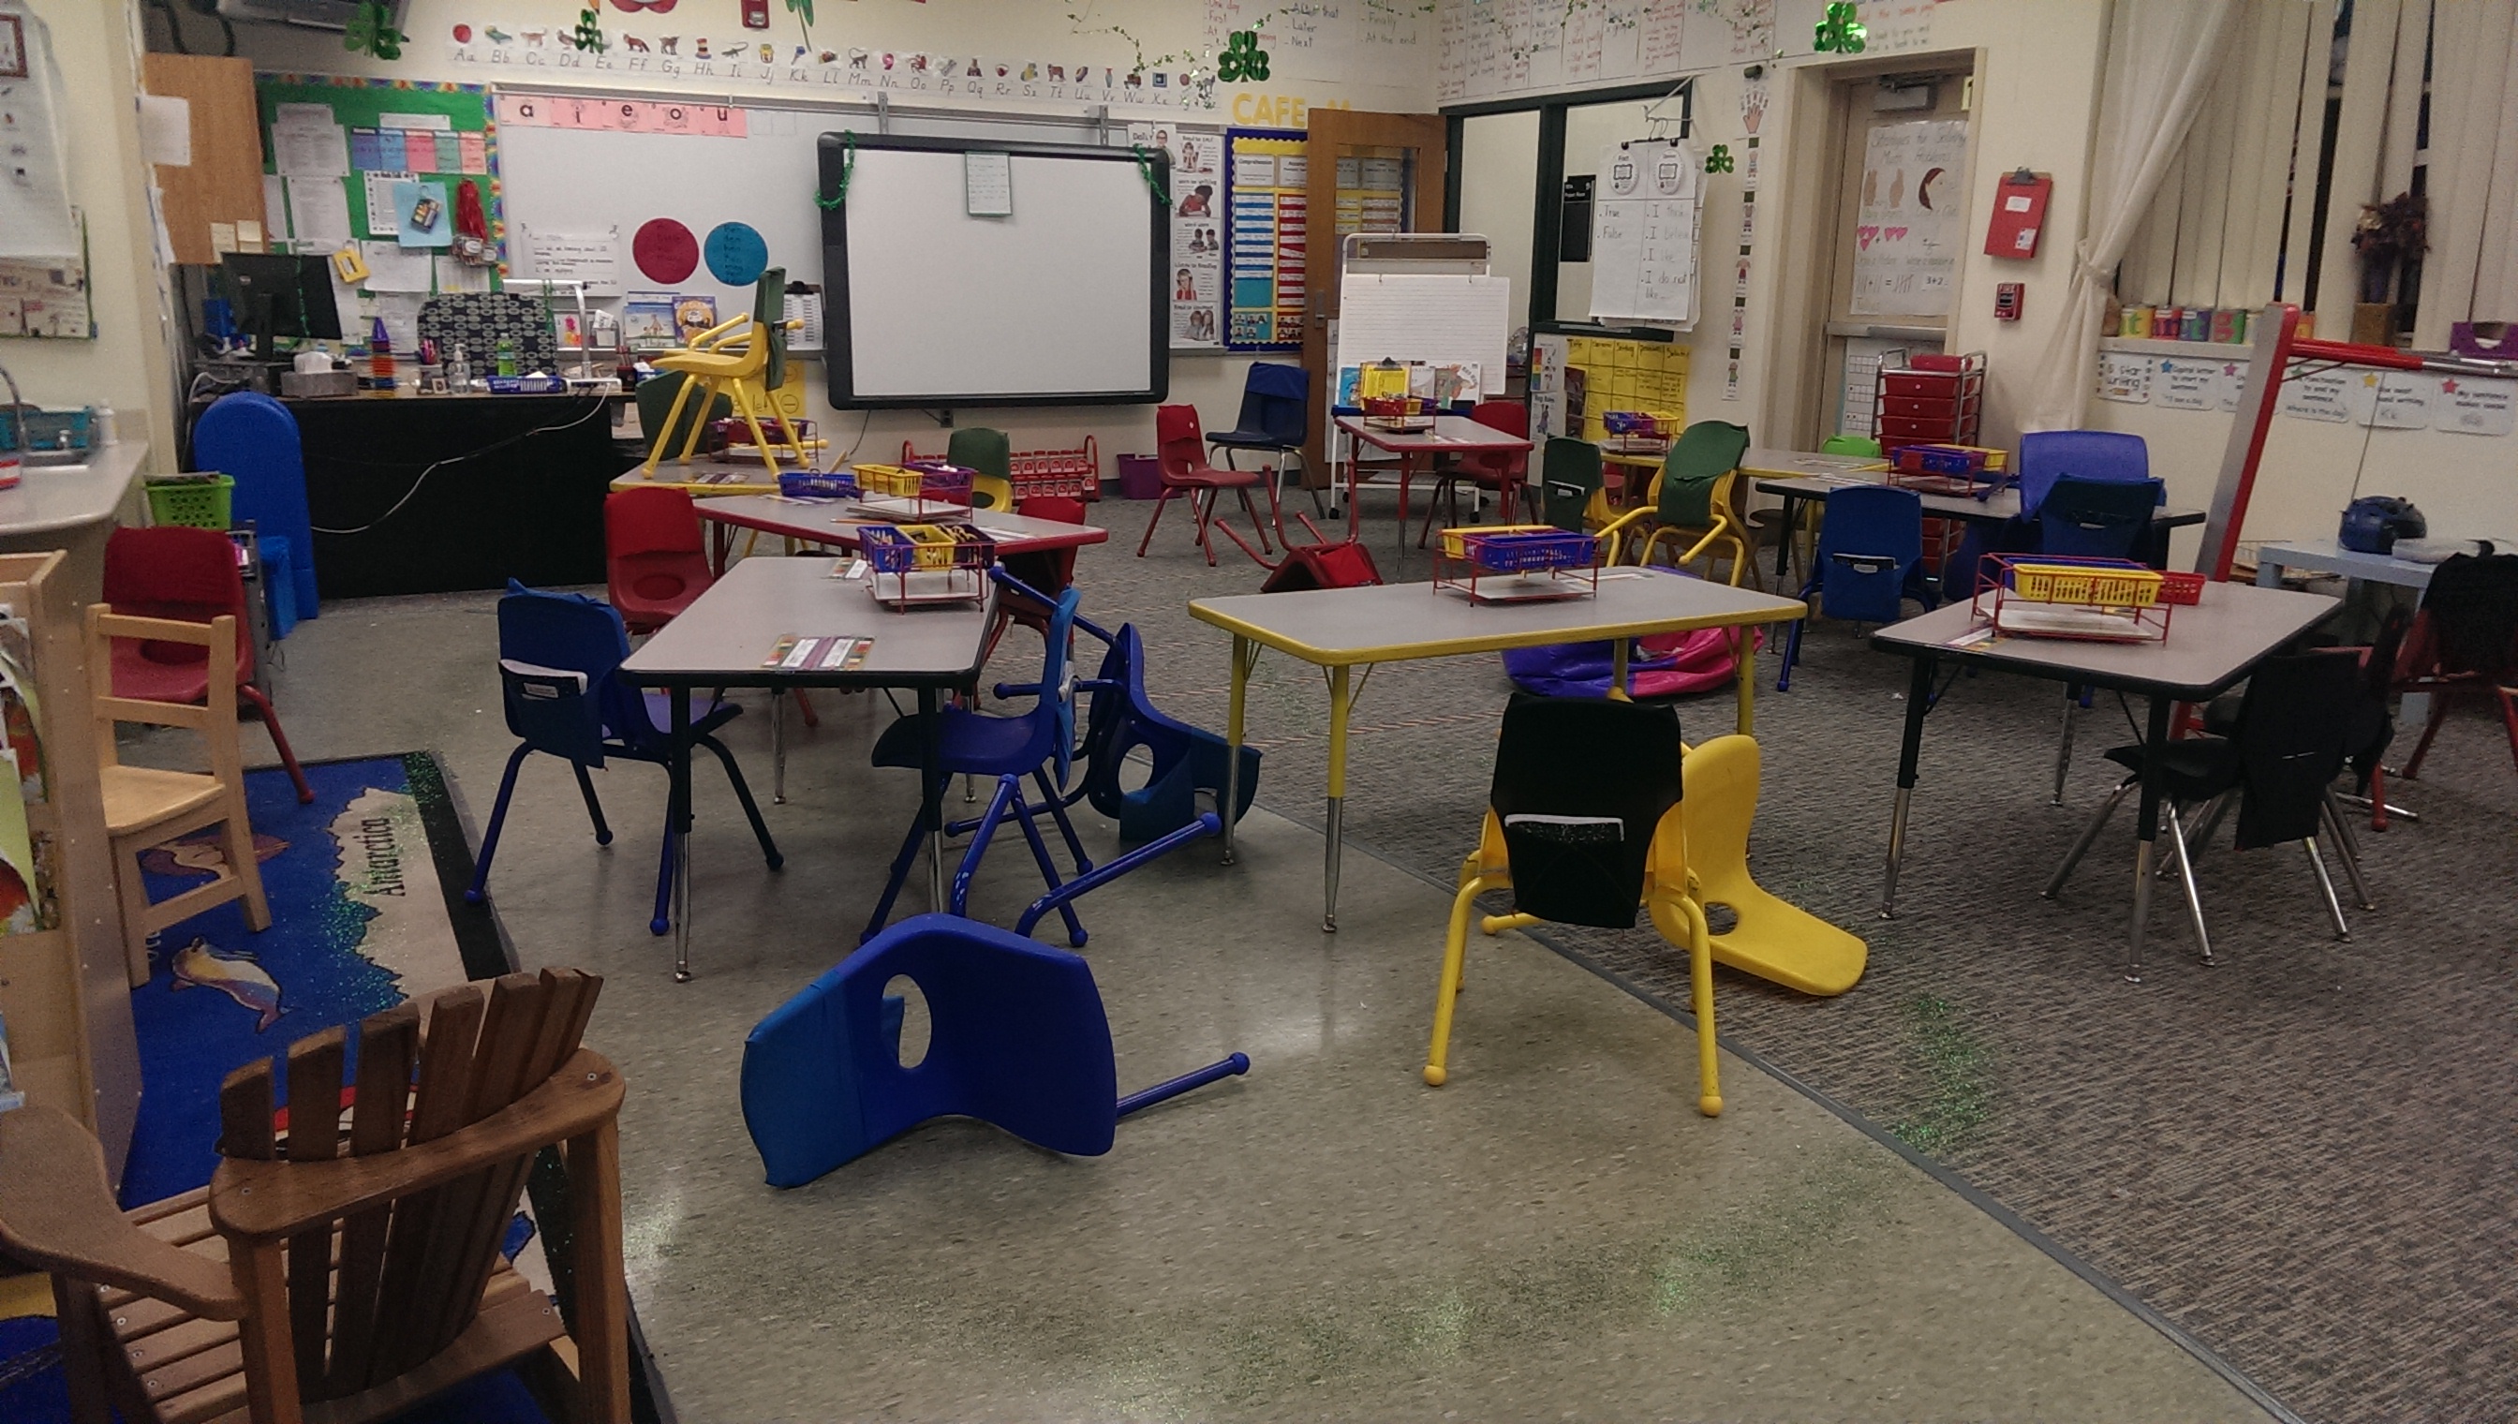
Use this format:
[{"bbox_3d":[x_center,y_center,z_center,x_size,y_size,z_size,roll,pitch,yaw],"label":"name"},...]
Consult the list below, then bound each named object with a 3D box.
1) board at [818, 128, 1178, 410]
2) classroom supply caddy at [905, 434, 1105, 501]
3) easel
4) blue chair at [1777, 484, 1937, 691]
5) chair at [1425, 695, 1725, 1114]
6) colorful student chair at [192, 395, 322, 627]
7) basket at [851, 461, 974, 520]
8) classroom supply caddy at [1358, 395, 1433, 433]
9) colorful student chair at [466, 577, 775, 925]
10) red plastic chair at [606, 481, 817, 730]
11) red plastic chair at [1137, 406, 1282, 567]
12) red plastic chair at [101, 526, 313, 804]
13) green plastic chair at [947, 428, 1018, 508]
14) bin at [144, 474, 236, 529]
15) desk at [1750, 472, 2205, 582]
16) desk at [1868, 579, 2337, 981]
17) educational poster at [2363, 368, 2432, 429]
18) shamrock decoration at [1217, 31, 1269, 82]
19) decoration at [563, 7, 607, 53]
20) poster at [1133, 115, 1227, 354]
[{"bbox_3d":[-1.324,-2.234,9.611,1.810,1.290,0.090,-6,16,-27],"label":"board"},{"bbox_3d":[-1.345,-1.237,9.673,1.030,0.360,0.210,-6,16,-27],"label":"classroom supply caddy"},{"bbox_3d":[0.847,-1.755,9.809,0.800,1.430,0.680,3,14,6],"label":"easel"},{"bbox_3d":[1.867,-0.403,5.791,0.440,0.630,0.440,6,15,20],"label":"blue chair"},{"bbox_3d":[0.555,0.258,3.152,0.450,0.645,0.460,4,14,11],"label":"chair"},{"bbox_3d":[-3.487,-0.671,6.311,0.410,0.790,0.430,0,14,-3],"label":"colorful student chair"},{"bbox_3d":[-0.953,-0.616,5.168,0.250,0.145,0.320,-11,18,-41],"label":"basket"},{"bbox_3d":[0.568,-1.228,7.627,0.200,0.140,0.295,-6,16,-26],"label":"classroom supply caddy"},{"bbox_3d":[-1.302,0.044,3.817,0.460,0.660,0.440,6,15,18],"label":"colorful student chair"},{"bbox_3d":[-1.555,-0.273,5.168,0.450,0.645,0.450,13,18,39],"label":"red plastic chair"},{"bbox_3d":[-0.226,-1.028,8.332,0.440,0.645,0.450,11,17,35],"label":"red plastic chair"},{"bbox_3d":[-2.472,-0.061,4.210,0.450,0.645,0.460,0,14,-6],"label":"red plastic chair"},{"bbox_3d":[-1.092,-0.679,6.742,0.460,0.650,0.430,8,15,24],"label":"green plastic chair"},{"bbox_3d":[-2.981,-0.583,5.248,0.250,0.135,0.270,-6,15,-26],"label":"bin"},{"bbox_3d":[2.207,-0.396,5.921,0.610,0.567,1.220,-9,17,-35],"label":"desk"},{"bbox_3d":[1.856,0.086,4.096,0.625,0.588,1.225,12,17,38],"label":"desk"},{"bbox_3d":[3.424,-0.938,5.640,0.010,0.160,0.215,-6,15,-26],"label":"educational poster"},{"bbox_3d":[-0.074,-3.306,9.437,0.275,0.260,0.030,-3,15,-15],"label":"shamrock decoration"},{"bbox_3d":[-2.989,-3.038,8.330,0.160,0.185,0.030,-7,16,-28],"label":"decoration"},{"bbox_3d":[-0.417,-2.495,9.878,0.502,1.150,0.020,-5,15,-25],"label":"poster"}]

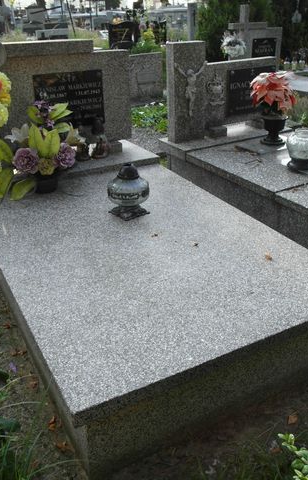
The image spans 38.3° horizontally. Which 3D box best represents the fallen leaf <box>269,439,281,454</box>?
[{"bbox_3d":[0.369,0.638,1.358,0.044,0.022,0.048,-14,31,-25],"label":"fallen leaf"}]

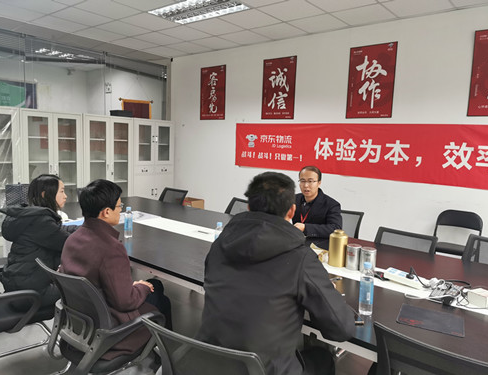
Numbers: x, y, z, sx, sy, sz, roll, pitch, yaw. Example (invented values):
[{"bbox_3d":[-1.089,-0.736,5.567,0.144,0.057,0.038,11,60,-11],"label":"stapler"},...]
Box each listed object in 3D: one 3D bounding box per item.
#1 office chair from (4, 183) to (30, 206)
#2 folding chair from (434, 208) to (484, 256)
[{"bbox_3d":[-2.600,0.406,4.823,0.576,0.864,0.576,7,8,38],"label":"office chair"},{"bbox_3d":[2.237,0.678,4.194,0.465,0.823,0.475,7,8,38],"label":"folding chair"}]

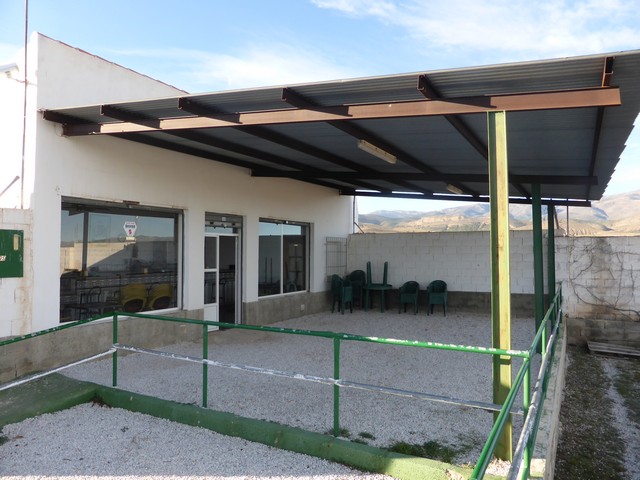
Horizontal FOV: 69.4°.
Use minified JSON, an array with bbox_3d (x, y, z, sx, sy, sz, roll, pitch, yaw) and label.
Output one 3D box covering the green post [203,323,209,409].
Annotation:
[{"bbox_3d":[-1.171,1.279,4.721,0.042,0.865,0.042,-1,-2,29],"label":"green post"}]

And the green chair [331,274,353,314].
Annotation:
[{"bbox_3d":[0.591,1.459,12.359,0.560,1.000,0.530,-2,-3,43],"label":"green chair"}]

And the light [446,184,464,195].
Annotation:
[{"bbox_3d":[2.894,-1.069,9.863,0.150,0.090,1.220,-1,-2,29],"label":"light"}]

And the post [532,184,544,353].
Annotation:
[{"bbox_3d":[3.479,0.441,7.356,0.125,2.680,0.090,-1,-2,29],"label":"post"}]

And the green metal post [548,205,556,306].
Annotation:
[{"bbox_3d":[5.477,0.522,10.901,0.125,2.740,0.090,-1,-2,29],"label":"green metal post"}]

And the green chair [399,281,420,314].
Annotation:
[{"bbox_3d":[2.382,1.528,12.248,0.530,0.840,0.550,-1,-2,25],"label":"green chair"}]

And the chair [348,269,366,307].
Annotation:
[{"bbox_3d":[1.072,1.446,13.397,0.530,1.090,0.550,-1,-2,24],"label":"chair"}]

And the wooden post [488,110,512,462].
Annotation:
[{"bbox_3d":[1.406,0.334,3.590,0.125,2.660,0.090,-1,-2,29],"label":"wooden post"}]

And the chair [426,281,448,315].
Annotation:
[{"bbox_3d":[3.061,1.499,11.886,0.530,0.870,0.550,-1,-2,21],"label":"chair"}]

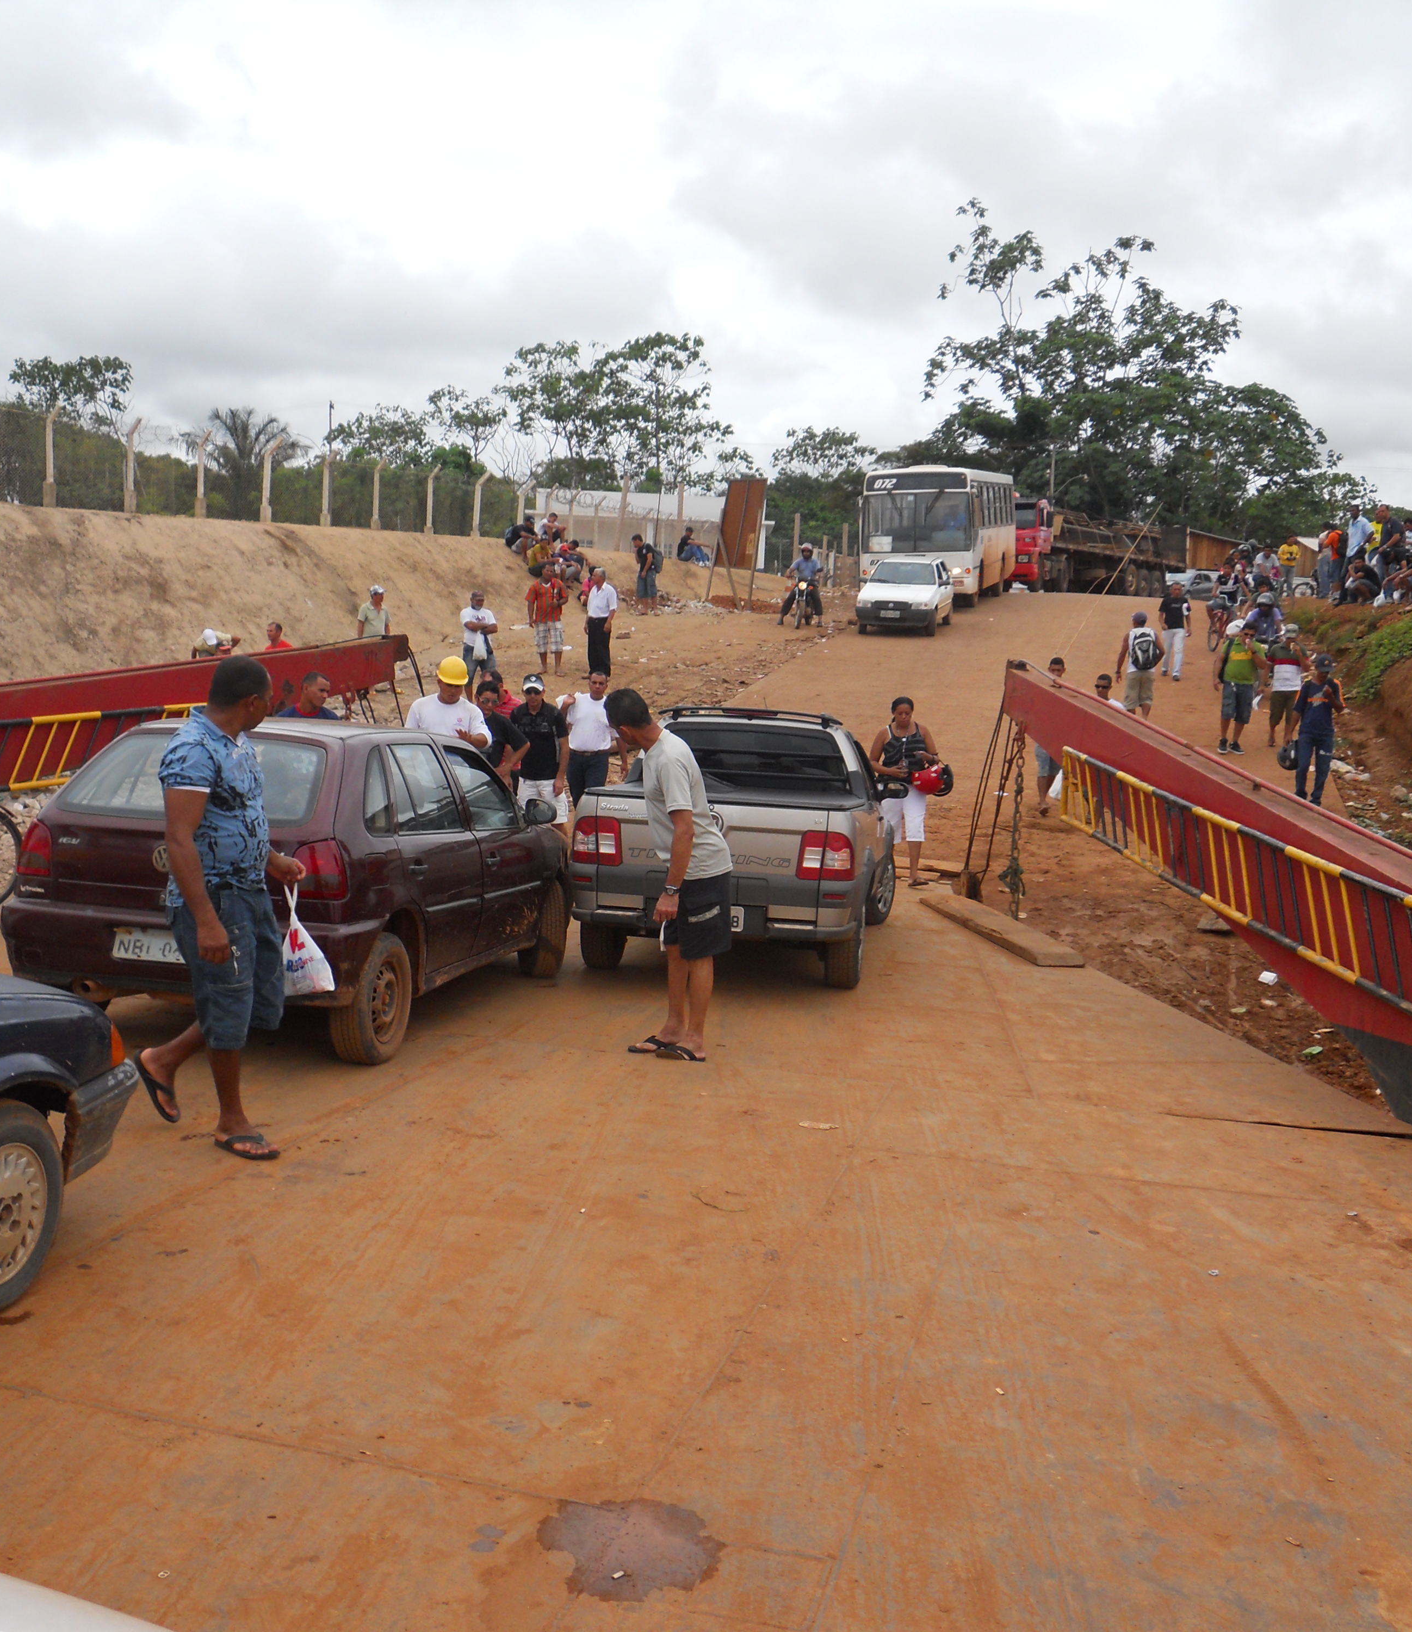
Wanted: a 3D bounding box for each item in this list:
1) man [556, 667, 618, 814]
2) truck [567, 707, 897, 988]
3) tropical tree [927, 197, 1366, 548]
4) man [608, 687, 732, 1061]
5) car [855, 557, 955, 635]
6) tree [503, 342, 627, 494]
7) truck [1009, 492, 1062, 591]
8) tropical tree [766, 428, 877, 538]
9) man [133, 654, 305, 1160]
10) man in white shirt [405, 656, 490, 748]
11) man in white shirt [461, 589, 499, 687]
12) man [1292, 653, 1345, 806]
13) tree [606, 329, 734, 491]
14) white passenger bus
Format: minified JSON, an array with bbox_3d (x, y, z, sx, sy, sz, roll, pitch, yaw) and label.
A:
[{"bbox_3d":[-0.990,-0.370,15.000,0.550,1.730,0.360,2,8,-2],"label":"man"},{"bbox_3d":[0.386,0.101,11.749,1.680,1.600,4.420,4,4,9],"label":"truck"},{"bbox_3d":[16.600,-16.000,68.000,15.500,13.600,12.000,4,8,14],"label":"tropical tree"},{"bbox_3d":[-0.157,0.259,7.921,0.580,1.662,0.480,3,5,8],"label":"man"},{"bbox_3d":[4.042,-4.450,35.268,1.560,1.440,3.690,4,13,15],"label":"car"},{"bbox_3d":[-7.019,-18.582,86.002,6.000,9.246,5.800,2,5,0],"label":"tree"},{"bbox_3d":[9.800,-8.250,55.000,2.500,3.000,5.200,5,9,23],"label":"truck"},{"bbox_3d":[5.250,-14.600,80.000,5.000,6.200,4.800,2,8,0],"label":"tropical tree"},{"bbox_3d":[-1.688,0.316,6.121,0.580,1.731,0.510,6,7,36],"label":"man"},{"bbox_3d":[-1.743,-0.196,11.780,0.550,1.730,0.380,1,5,-9],"label":"man in white shirt"},{"bbox_3d":[-3.443,-2.567,26.800,0.560,1.689,0.360,1,5,-9],"label":"man in white shirt"},{"bbox_3d":[6.963,-0.977,20.000,0.580,1.730,0.380,3,5,11],"label":"man"},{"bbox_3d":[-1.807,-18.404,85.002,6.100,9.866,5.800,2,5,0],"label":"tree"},{"bbox_3d":[5.970,-6.950,43.650,2.520,3.150,10.600,3,11,14],"label":"white passenger bus"}]

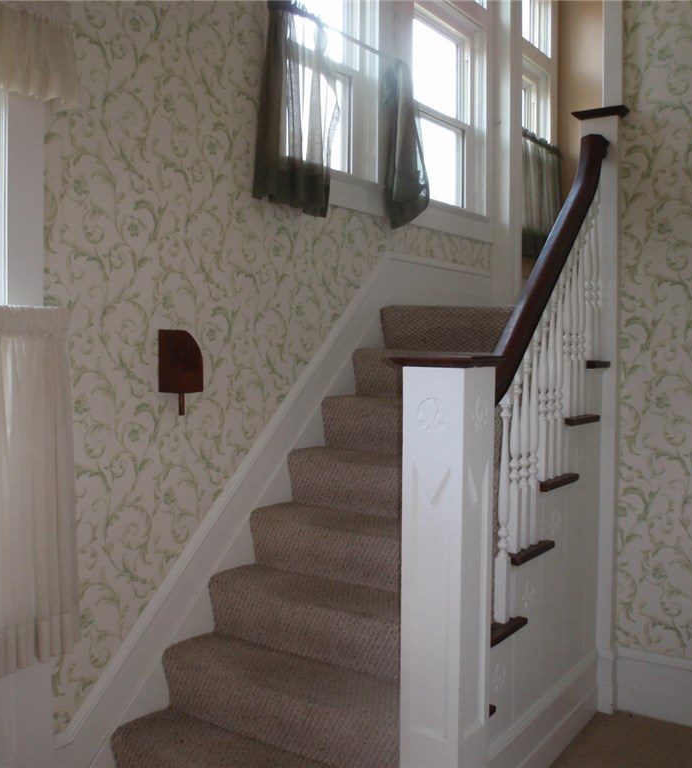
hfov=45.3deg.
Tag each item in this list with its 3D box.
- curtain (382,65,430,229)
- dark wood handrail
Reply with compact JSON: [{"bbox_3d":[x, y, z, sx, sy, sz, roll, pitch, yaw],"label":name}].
[{"bbox_3d":[0.274,-1.105,3.807,0.089,0.723,0.277,2,3,35],"label":"curtain"},{"bbox_3d":[0.664,-0.422,2.726,0.071,0.139,1.426,2,45,35],"label":"dark wood handrail"}]

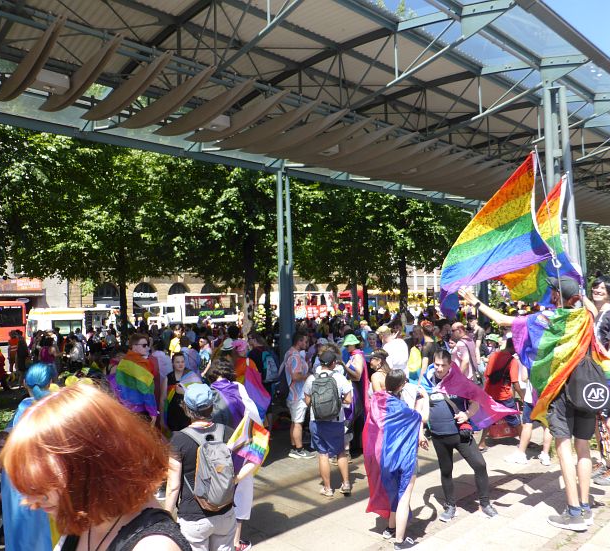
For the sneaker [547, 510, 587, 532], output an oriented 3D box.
[{"bbox_3d":[1.939,1.815,3.770,0.275,0.110,0.105,-3,-3,35],"label":"sneaker"}]

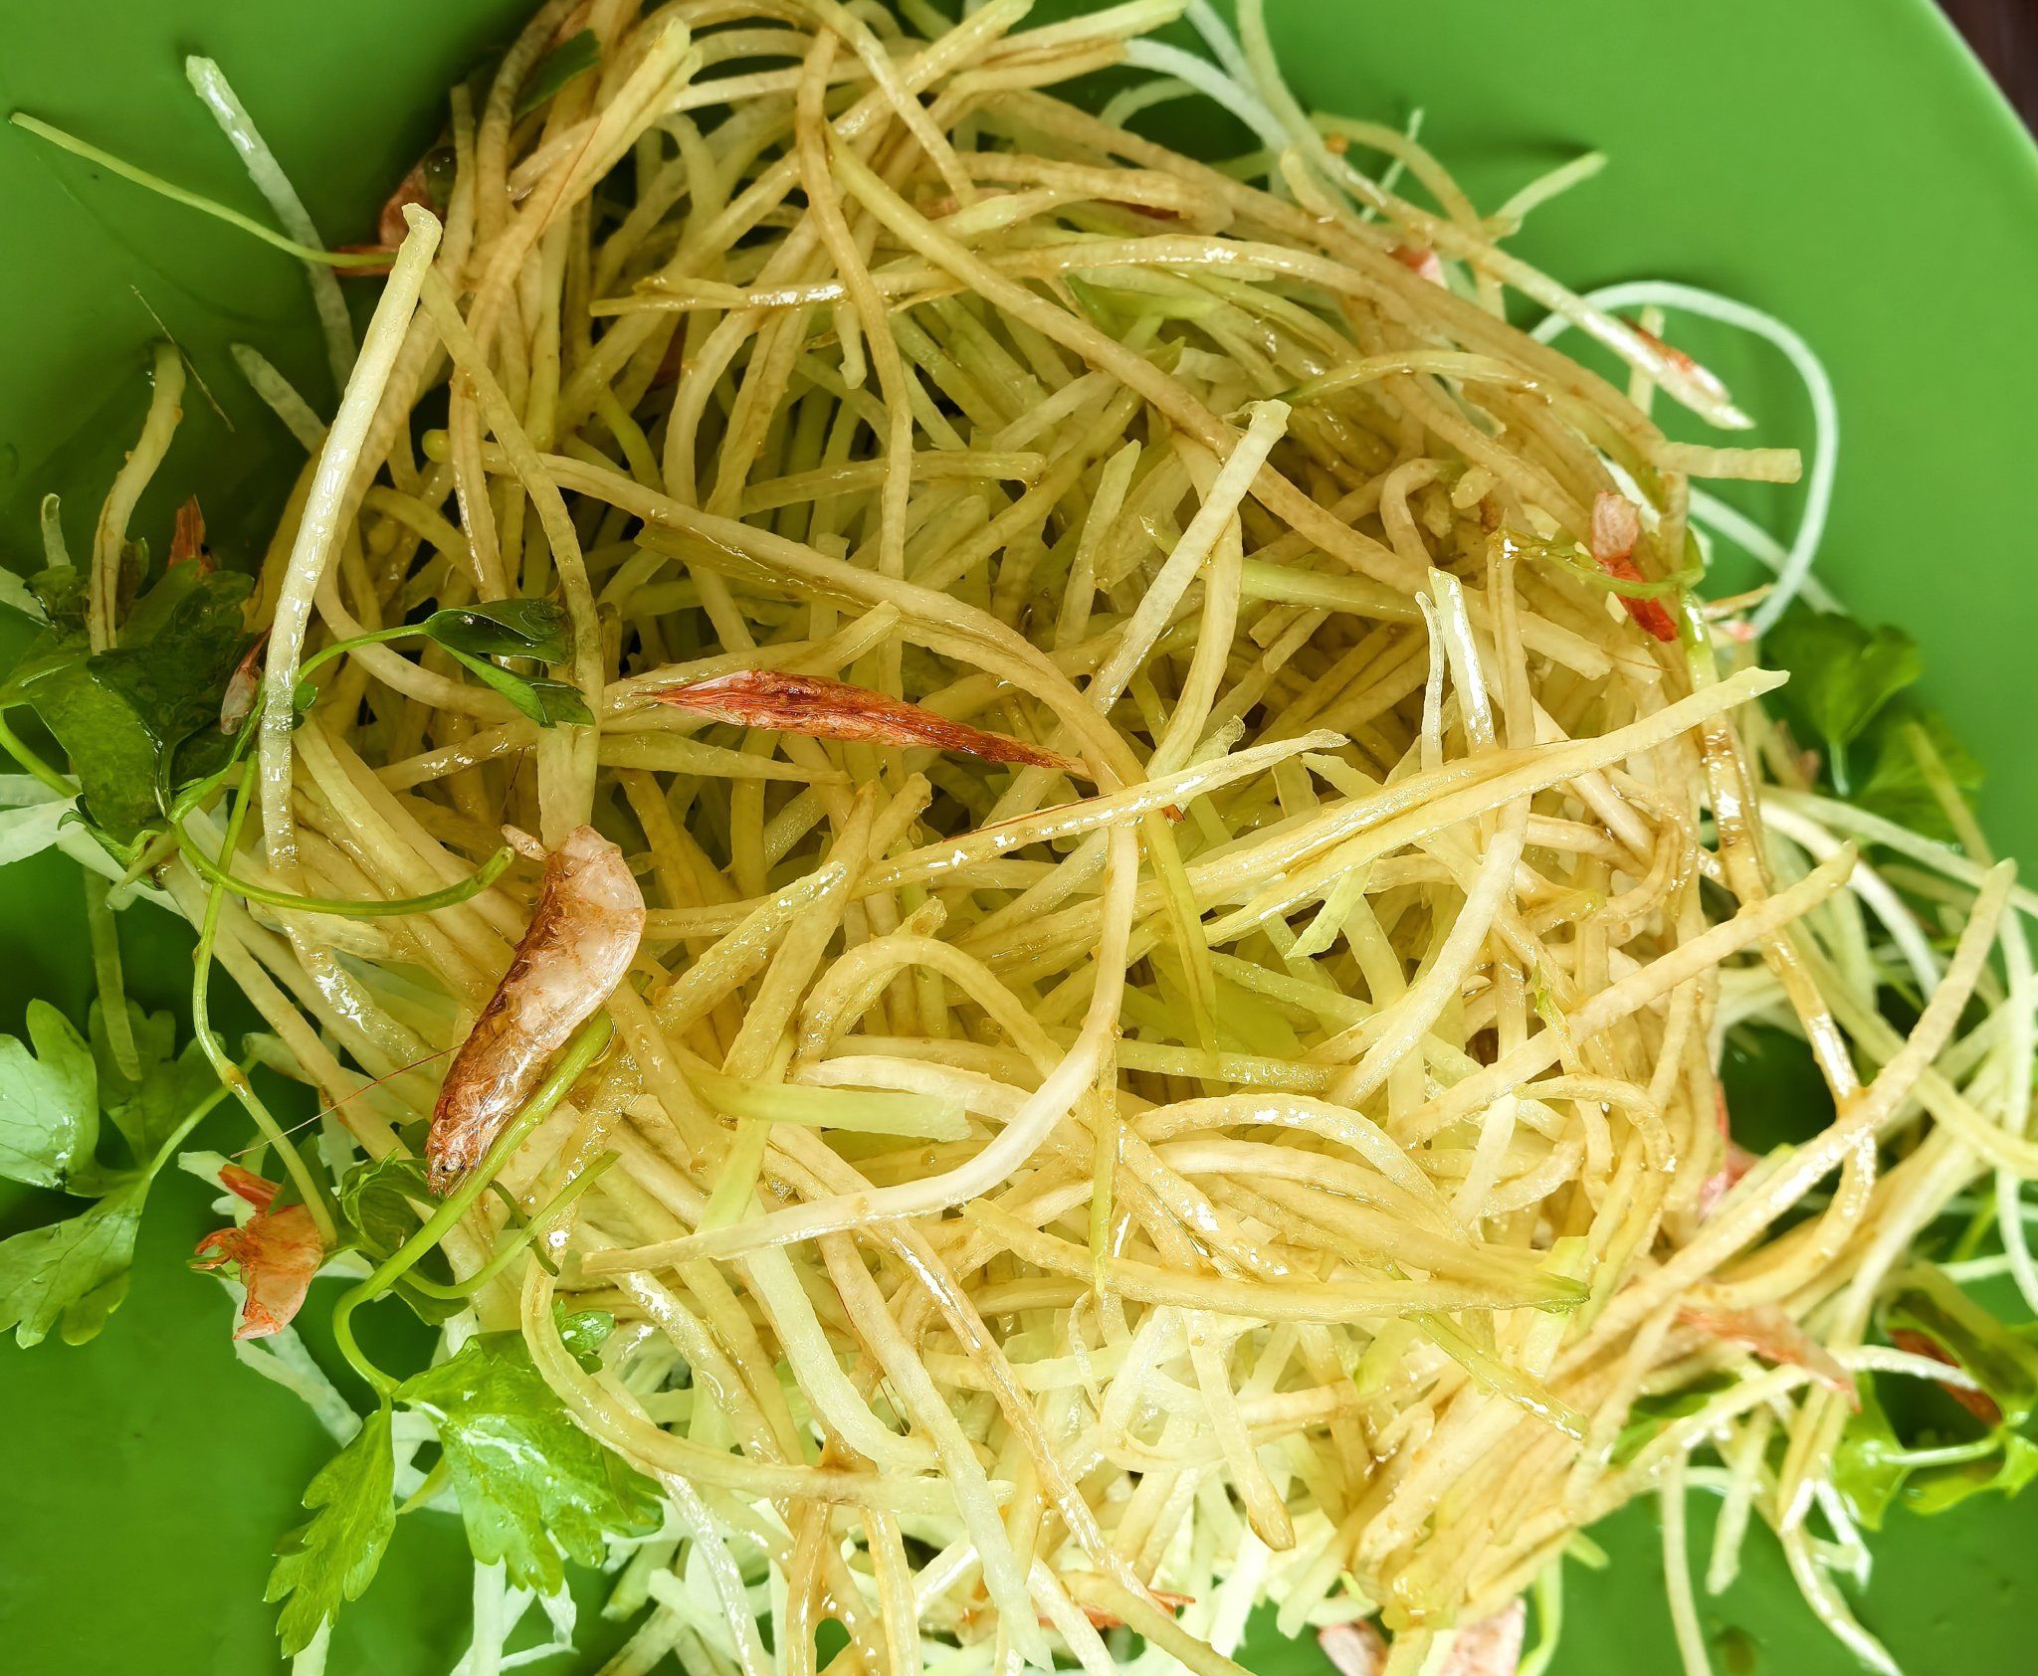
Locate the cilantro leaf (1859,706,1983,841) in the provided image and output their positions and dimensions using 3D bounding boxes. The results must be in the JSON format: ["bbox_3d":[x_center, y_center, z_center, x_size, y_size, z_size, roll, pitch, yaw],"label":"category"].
[{"bbox_3d":[0.104,-0.007,0.243,0.015,0.010,0.013,-30,79,-8],"label":"cilantro leaf"}]

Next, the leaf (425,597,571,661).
[{"bbox_3d":[-0.050,-0.020,0.206,0.014,0.008,0.006,3,76,0],"label":"leaf"}]

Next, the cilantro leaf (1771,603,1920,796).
[{"bbox_3d":[0.093,-0.016,0.240,0.017,0.010,0.020,-3,76,-2],"label":"cilantro leaf"}]

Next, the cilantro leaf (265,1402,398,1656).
[{"bbox_3d":[-0.071,0.071,0.220,0.011,0.009,0.026,22,77,4],"label":"cilantro leaf"}]

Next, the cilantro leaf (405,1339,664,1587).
[{"bbox_3d":[-0.049,0.063,0.215,0.025,0.011,0.020,40,79,8],"label":"cilantro leaf"}]

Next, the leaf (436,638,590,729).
[{"bbox_3d":[-0.049,-0.015,0.205,0.016,0.008,0.006,24,77,5],"label":"leaf"}]

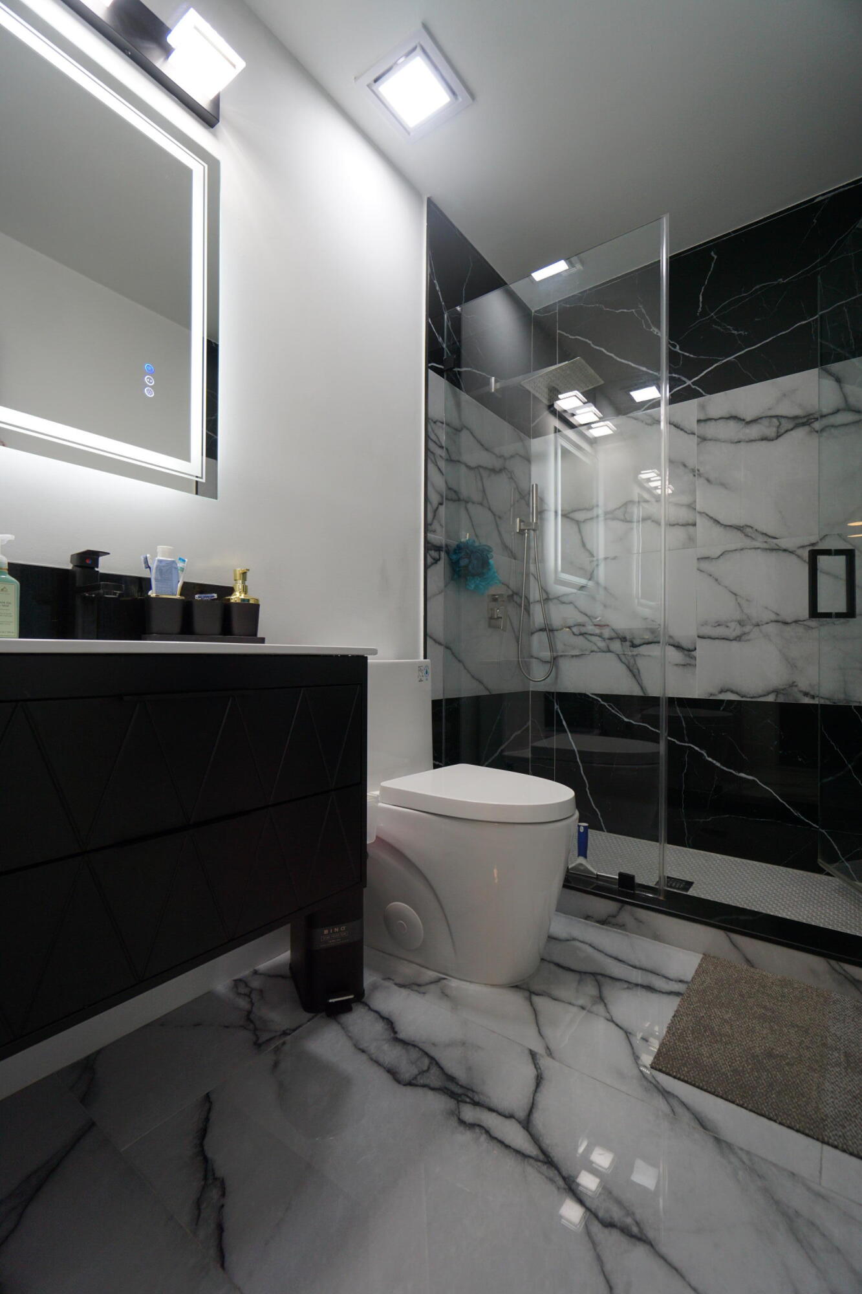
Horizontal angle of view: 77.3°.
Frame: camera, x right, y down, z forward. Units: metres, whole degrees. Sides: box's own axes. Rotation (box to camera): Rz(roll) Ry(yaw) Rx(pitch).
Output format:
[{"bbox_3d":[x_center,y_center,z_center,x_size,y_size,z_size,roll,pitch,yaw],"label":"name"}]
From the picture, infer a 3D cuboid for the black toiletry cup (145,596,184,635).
[{"bbox_3d":[-0.556,-0.063,1.122,0.067,0.079,0.067,1,-1,-39],"label":"black toiletry cup"}]

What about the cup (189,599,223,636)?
[{"bbox_3d":[-0.492,-0.061,1.173,0.067,0.078,0.067,1,-1,-39],"label":"cup"}]

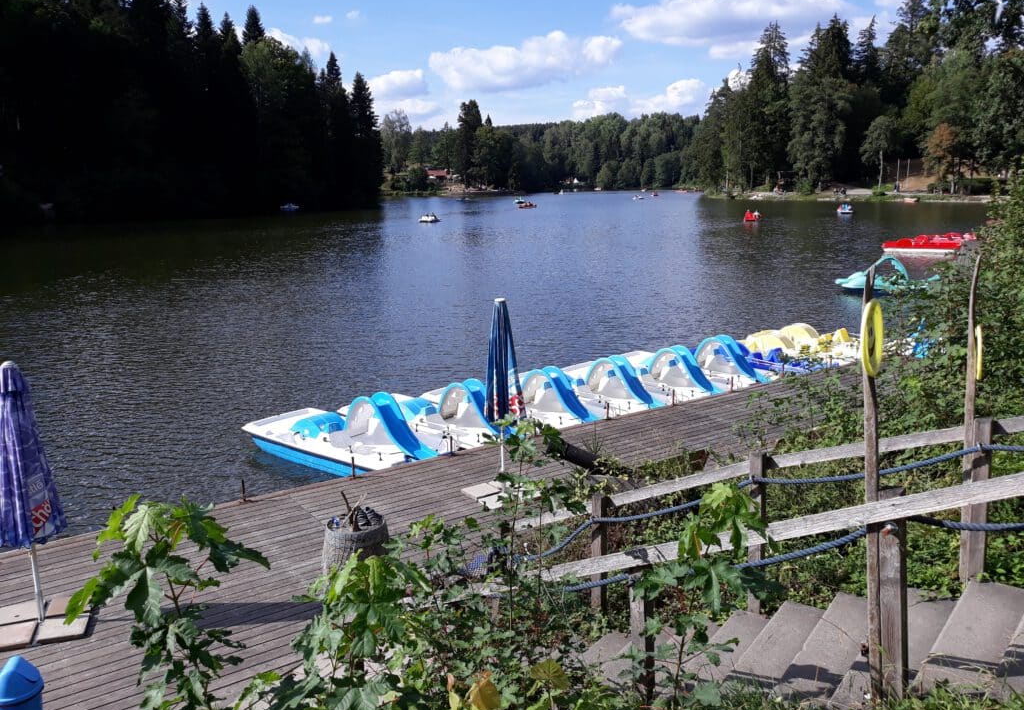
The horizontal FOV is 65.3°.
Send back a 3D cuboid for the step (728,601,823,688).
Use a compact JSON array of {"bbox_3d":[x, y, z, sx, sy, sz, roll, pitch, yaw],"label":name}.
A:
[{"bbox_3d":[1.483,1.767,4.460,0.340,0.165,1.220,9,16,37],"label":"step"}]

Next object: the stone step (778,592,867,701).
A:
[{"bbox_3d":[1.734,1.649,4.234,0.340,0.165,1.220,9,16,37],"label":"stone step"}]

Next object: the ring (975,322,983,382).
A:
[{"bbox_3d":[2.376,-0.011,4.060,0.030,0.290,0.290,1,11,35],"label":"ring"}]

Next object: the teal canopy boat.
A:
[{"bbox_3d":[16.078,-3.483,34.328,3.950,1.530,1.600,4,13,18],"label":"teal canopy boat"}]

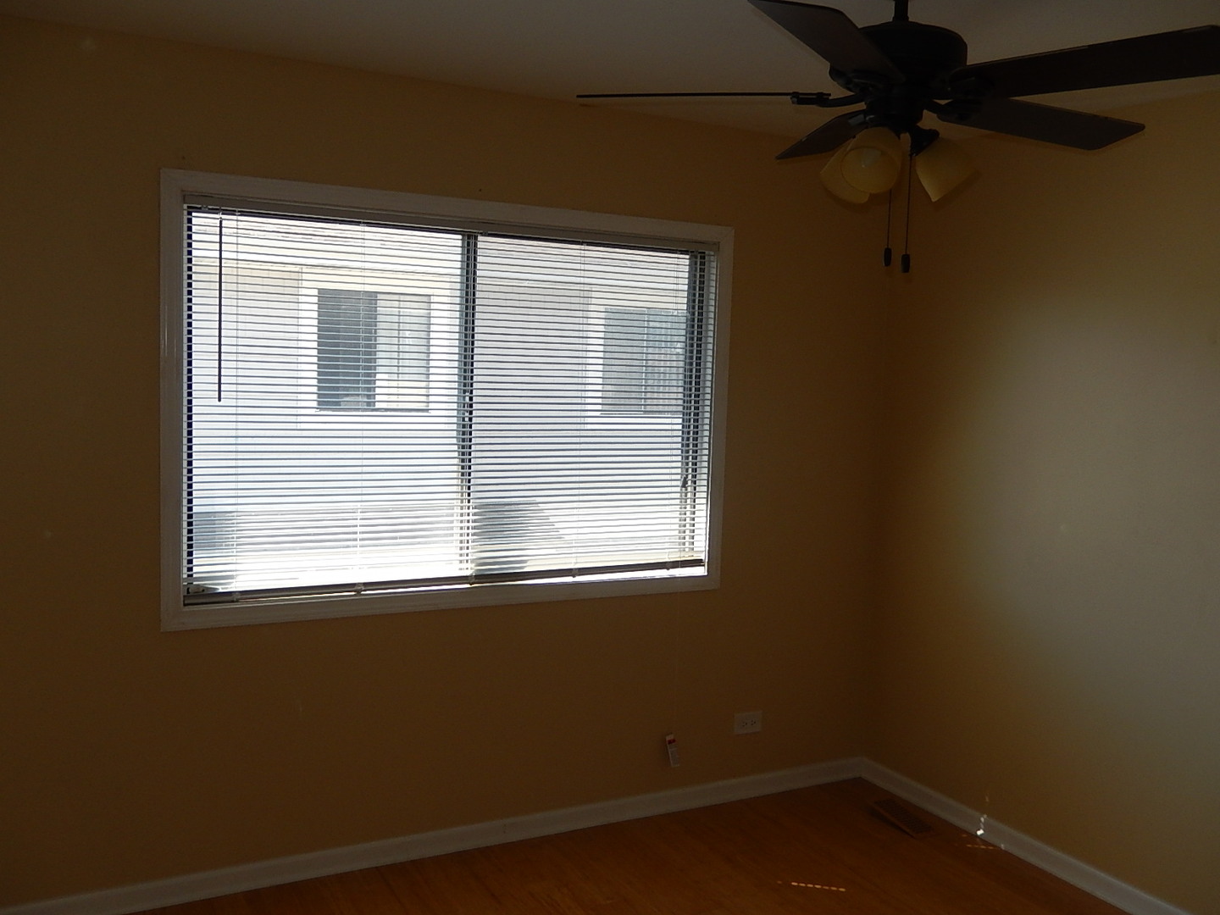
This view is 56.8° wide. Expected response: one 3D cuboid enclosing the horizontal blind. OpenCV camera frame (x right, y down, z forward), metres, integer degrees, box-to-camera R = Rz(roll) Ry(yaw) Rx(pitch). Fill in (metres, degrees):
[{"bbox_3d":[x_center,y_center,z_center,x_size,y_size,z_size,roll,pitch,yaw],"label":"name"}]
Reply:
[{"bbox_3d":[-0.428,-0.164,3.607,1.767,1.160,0.030,-1,5,-28],"label":"horizontal blind"}]

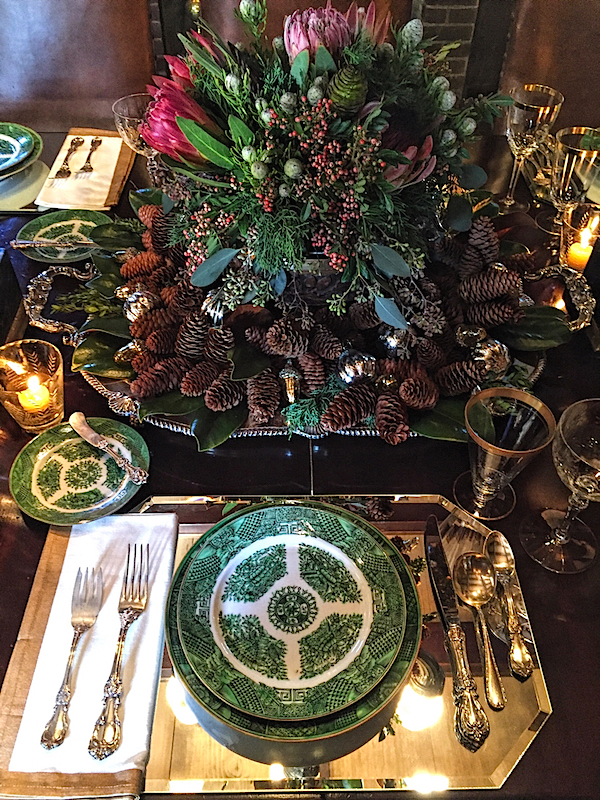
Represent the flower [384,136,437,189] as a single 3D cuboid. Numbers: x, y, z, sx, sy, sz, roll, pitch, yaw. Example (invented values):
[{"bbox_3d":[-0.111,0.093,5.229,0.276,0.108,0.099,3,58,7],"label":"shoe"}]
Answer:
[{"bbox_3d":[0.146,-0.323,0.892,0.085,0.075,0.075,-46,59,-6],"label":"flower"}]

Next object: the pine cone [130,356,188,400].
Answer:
[{"bbox_3d":[-0.179,-0.033,0.862,0.080,0.038,0.038,-28,53,-19],"label":"pine cone"}]

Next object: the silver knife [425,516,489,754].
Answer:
[{"bbox_3d":[0.147,0.215,0.660,0.026,0.014,0.242,0,46,-1],"label":"silver knife"}]

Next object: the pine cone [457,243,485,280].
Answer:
[{"bbox_3d":[0.242,-0.198,0.951,0.038,0.038,0.066,12,69,10],"label":"pine cone"}]

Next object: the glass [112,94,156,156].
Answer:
[{"bbox_3d":[-0.269,-0.464,1.216,0.108,0.145,0.108,0,46,0],"label":"glass"}]

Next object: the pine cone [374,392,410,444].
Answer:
[{"bbox_3d":[0.107,0.021,0.773,0.040,0.040,0.070,-9,60,-8],"label":"pine cone"}]

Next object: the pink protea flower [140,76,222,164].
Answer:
[{"bbox_3d":[-0.157,-0.368,0.895,0.120,0.082,0.082,31,52,6],"label":"pink protea flower"}]

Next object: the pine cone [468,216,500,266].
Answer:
[{"bbox_3d":[0.280,-0.235,0.998,0.045,0.045,0.088,1,67,1],"label":"pine cone"}]

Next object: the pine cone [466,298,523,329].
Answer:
[{"bbox_3d":[0.273,-0.122,0.940,0.076,0.039,0.039,9,47,8],"label":"pine cone"}]

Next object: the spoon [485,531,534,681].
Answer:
[{"bbox_3d":[0.203,0.194,0.652,0.031,0.022,0.154,2,46,1],"label":"spoon"}]

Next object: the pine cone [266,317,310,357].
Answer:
[{"bbox_3d":[-0.015,-0.078,0.846,0.045,0.045,0.075,27,26,23],"label":"pine cone"}]

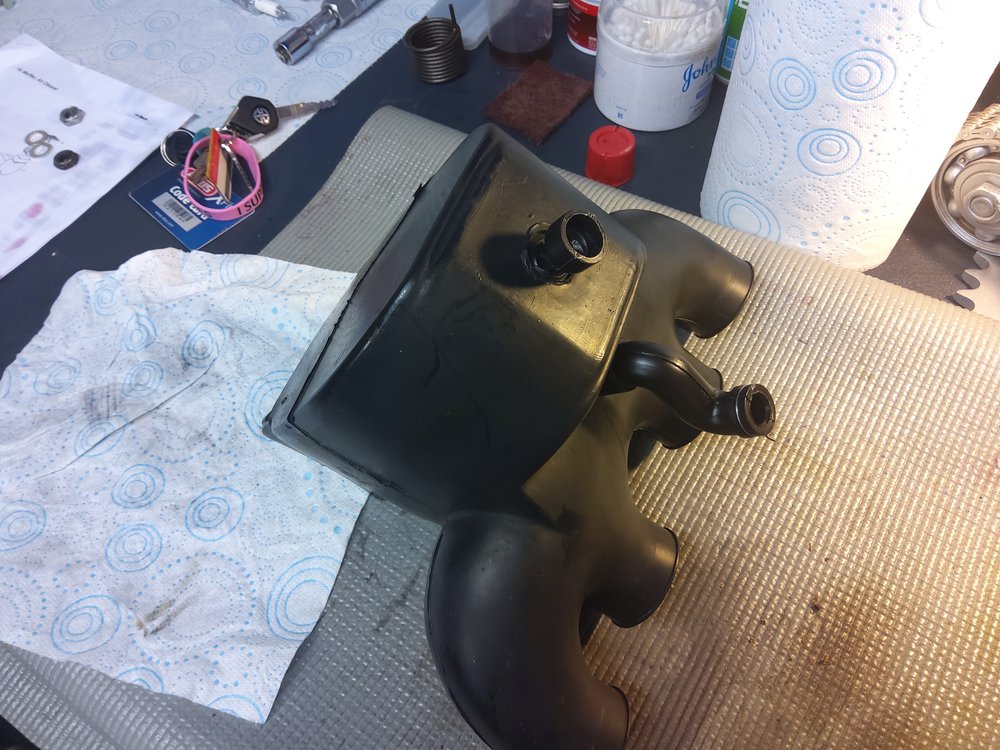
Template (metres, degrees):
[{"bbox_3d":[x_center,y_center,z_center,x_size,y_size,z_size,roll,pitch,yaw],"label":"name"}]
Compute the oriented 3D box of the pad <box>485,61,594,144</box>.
[{"bbox_3d":[0.032,-0.223,0.613,0.058,0.008,0.082,33,63,21],"label":"pad"}]

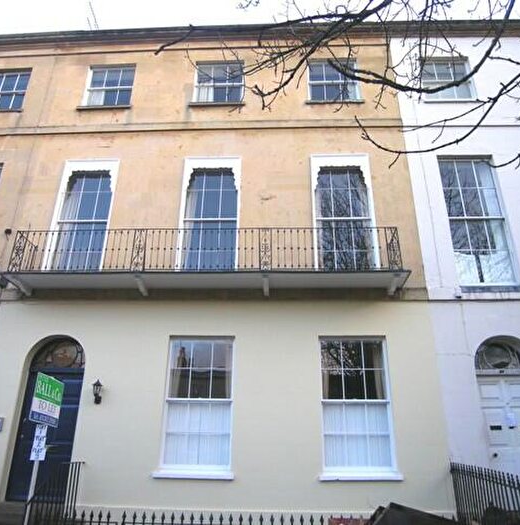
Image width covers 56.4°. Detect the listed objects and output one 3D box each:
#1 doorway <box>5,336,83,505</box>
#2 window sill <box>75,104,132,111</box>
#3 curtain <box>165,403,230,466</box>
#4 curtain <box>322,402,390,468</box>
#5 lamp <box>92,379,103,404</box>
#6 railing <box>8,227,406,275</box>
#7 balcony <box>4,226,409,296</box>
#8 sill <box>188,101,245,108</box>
[{"bbox_3d":[-3.856,2.805,8.934,1.161,2.934,0.280,0,-23,3],"label":"doorway"},{"bbox_3d":[-3.681,-3.664,11.587,1.328,0.100,0.190,0,-23,3],"label":"window sill"},{"bbox_3d":[-1.098,3.086,8.749,1.184,1.123,0.100,0,-23,3],"label":"curtain"},{"bbox_3d":[1.722,3.061,8.627,1.199,1.108,0.100,0,-23,3],"label":"curtain"},{"bbox_3d":[-2.947,2.347,8.811,0.190,0.431,0.230,0,-23,3],"label":"lamp"},{"bbox_3d":[-1.047,-0.088,9.479,7.344,0.878,0.765,0,-23,3],"label":"railing"},{"bbox_3d":[-1.038,-0.004,9.413,7.572,1.085,0.819,0,-23,3],"label":"balcony"},{"bbox_3d":[-1.013,-3.686,11.471,1.310,0.100,0.190,0,-23,3],"label":"sill"}]

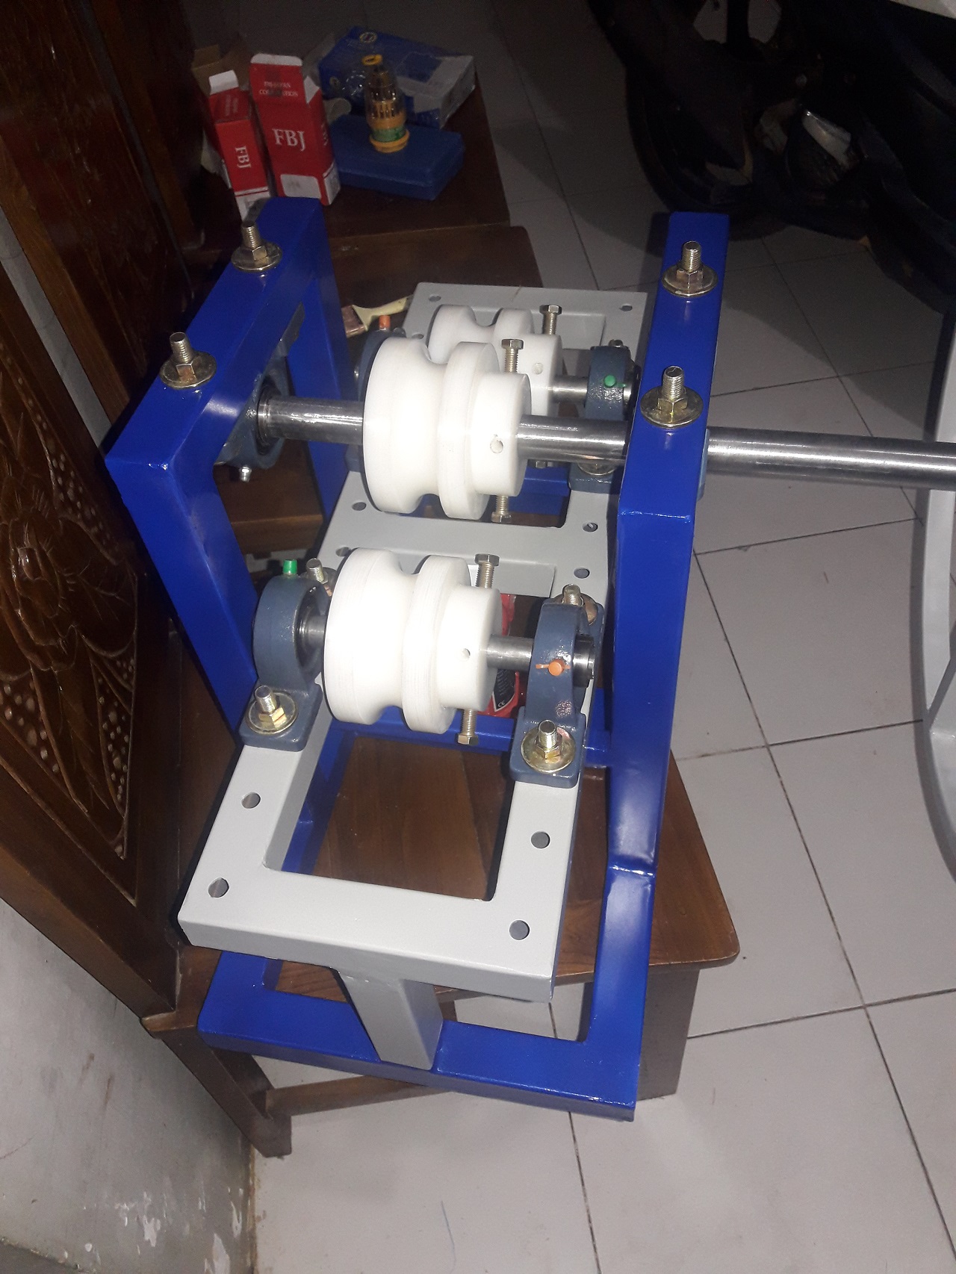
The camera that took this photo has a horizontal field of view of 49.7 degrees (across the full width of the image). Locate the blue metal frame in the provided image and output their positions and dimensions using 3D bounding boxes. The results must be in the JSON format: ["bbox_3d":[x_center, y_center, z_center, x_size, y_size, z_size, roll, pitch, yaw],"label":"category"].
[{"bbox_3d":[-0.003,-0.042,0.727,0.305,0.419,0.575,7,54,10],"label":"blue metal frame"}]

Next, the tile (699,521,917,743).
[{"bbox_3d":[0.513,-0.016,1.430,0.335,0.009,0.335,-9,53,-1],"label":"tile"}]

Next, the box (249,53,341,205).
[{"bbox_3d":[-0.243,-0.680,1.375,0.072,0.193,0.045,9,54,12],"label":"box"}]

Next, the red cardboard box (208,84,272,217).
[{"bbox_3d":[-0.318,-0.654,1.395,0.045,0.141,0.080,-13,53,-5],"label":"red cardboard box"}]

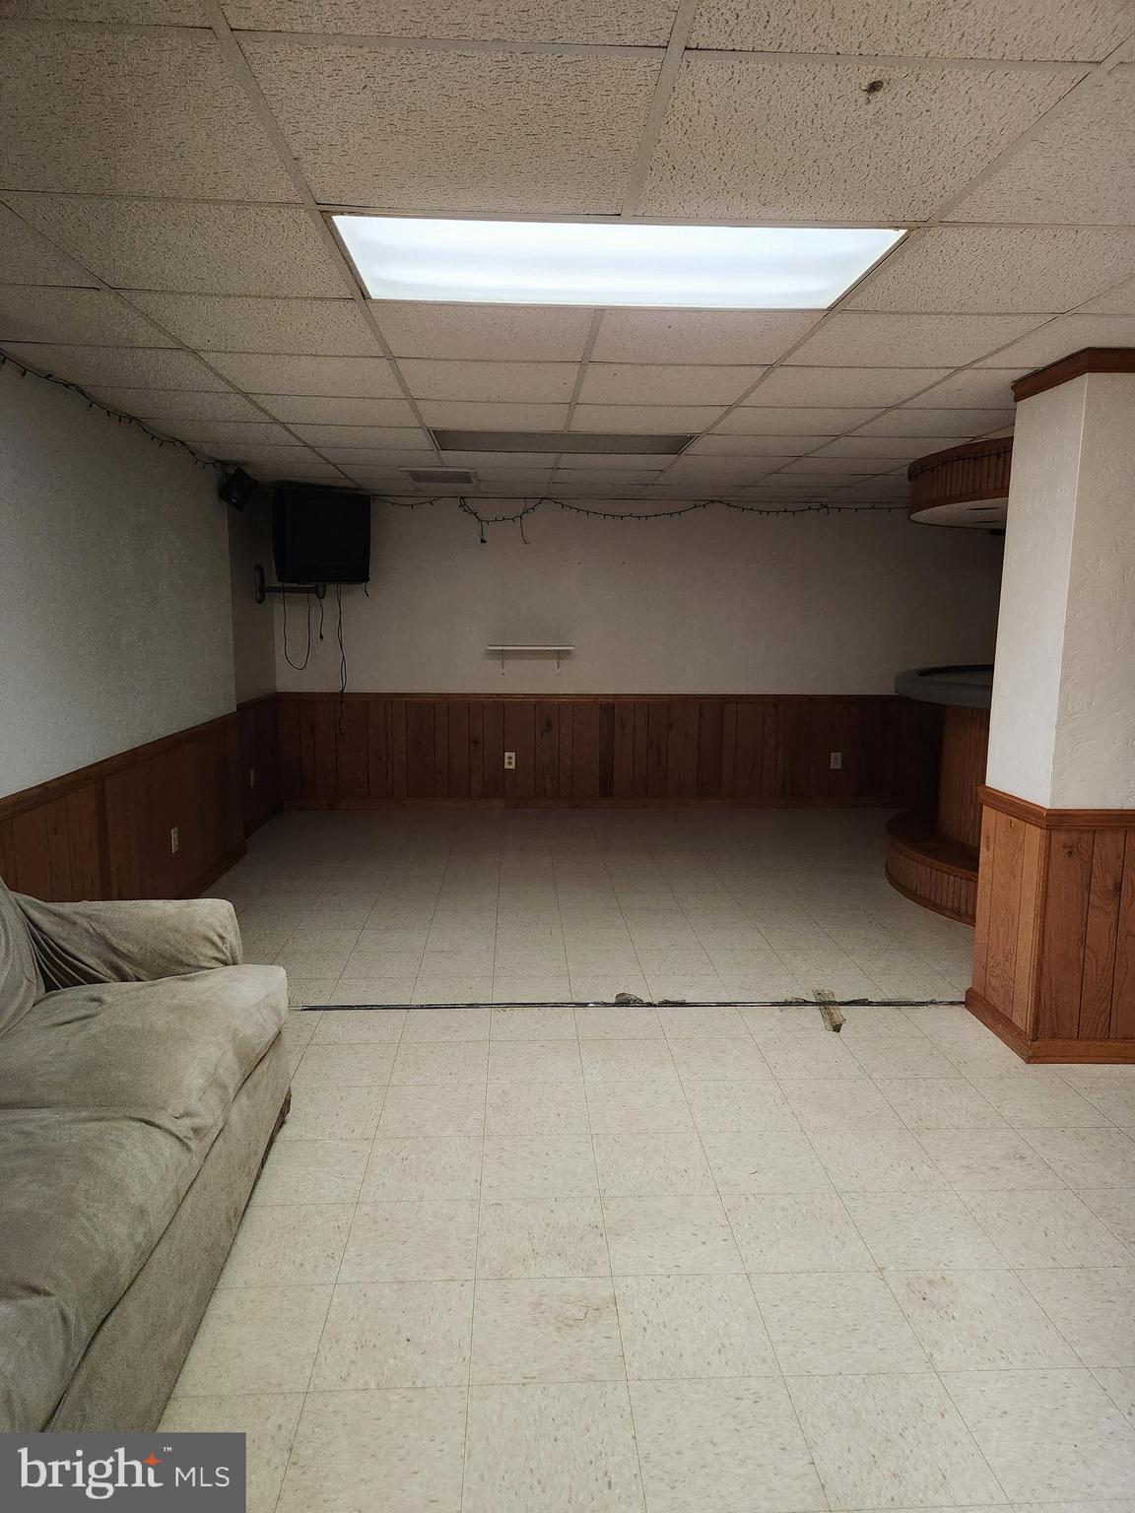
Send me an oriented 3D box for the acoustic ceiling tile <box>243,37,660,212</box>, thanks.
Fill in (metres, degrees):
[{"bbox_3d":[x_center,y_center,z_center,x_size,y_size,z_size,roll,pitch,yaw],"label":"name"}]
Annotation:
[{"bbox_3d":[-0.173,-1.033,1.673,0.600,0.020,0.600,0,8,-3],"label":"acoustic ceiling tile"}]

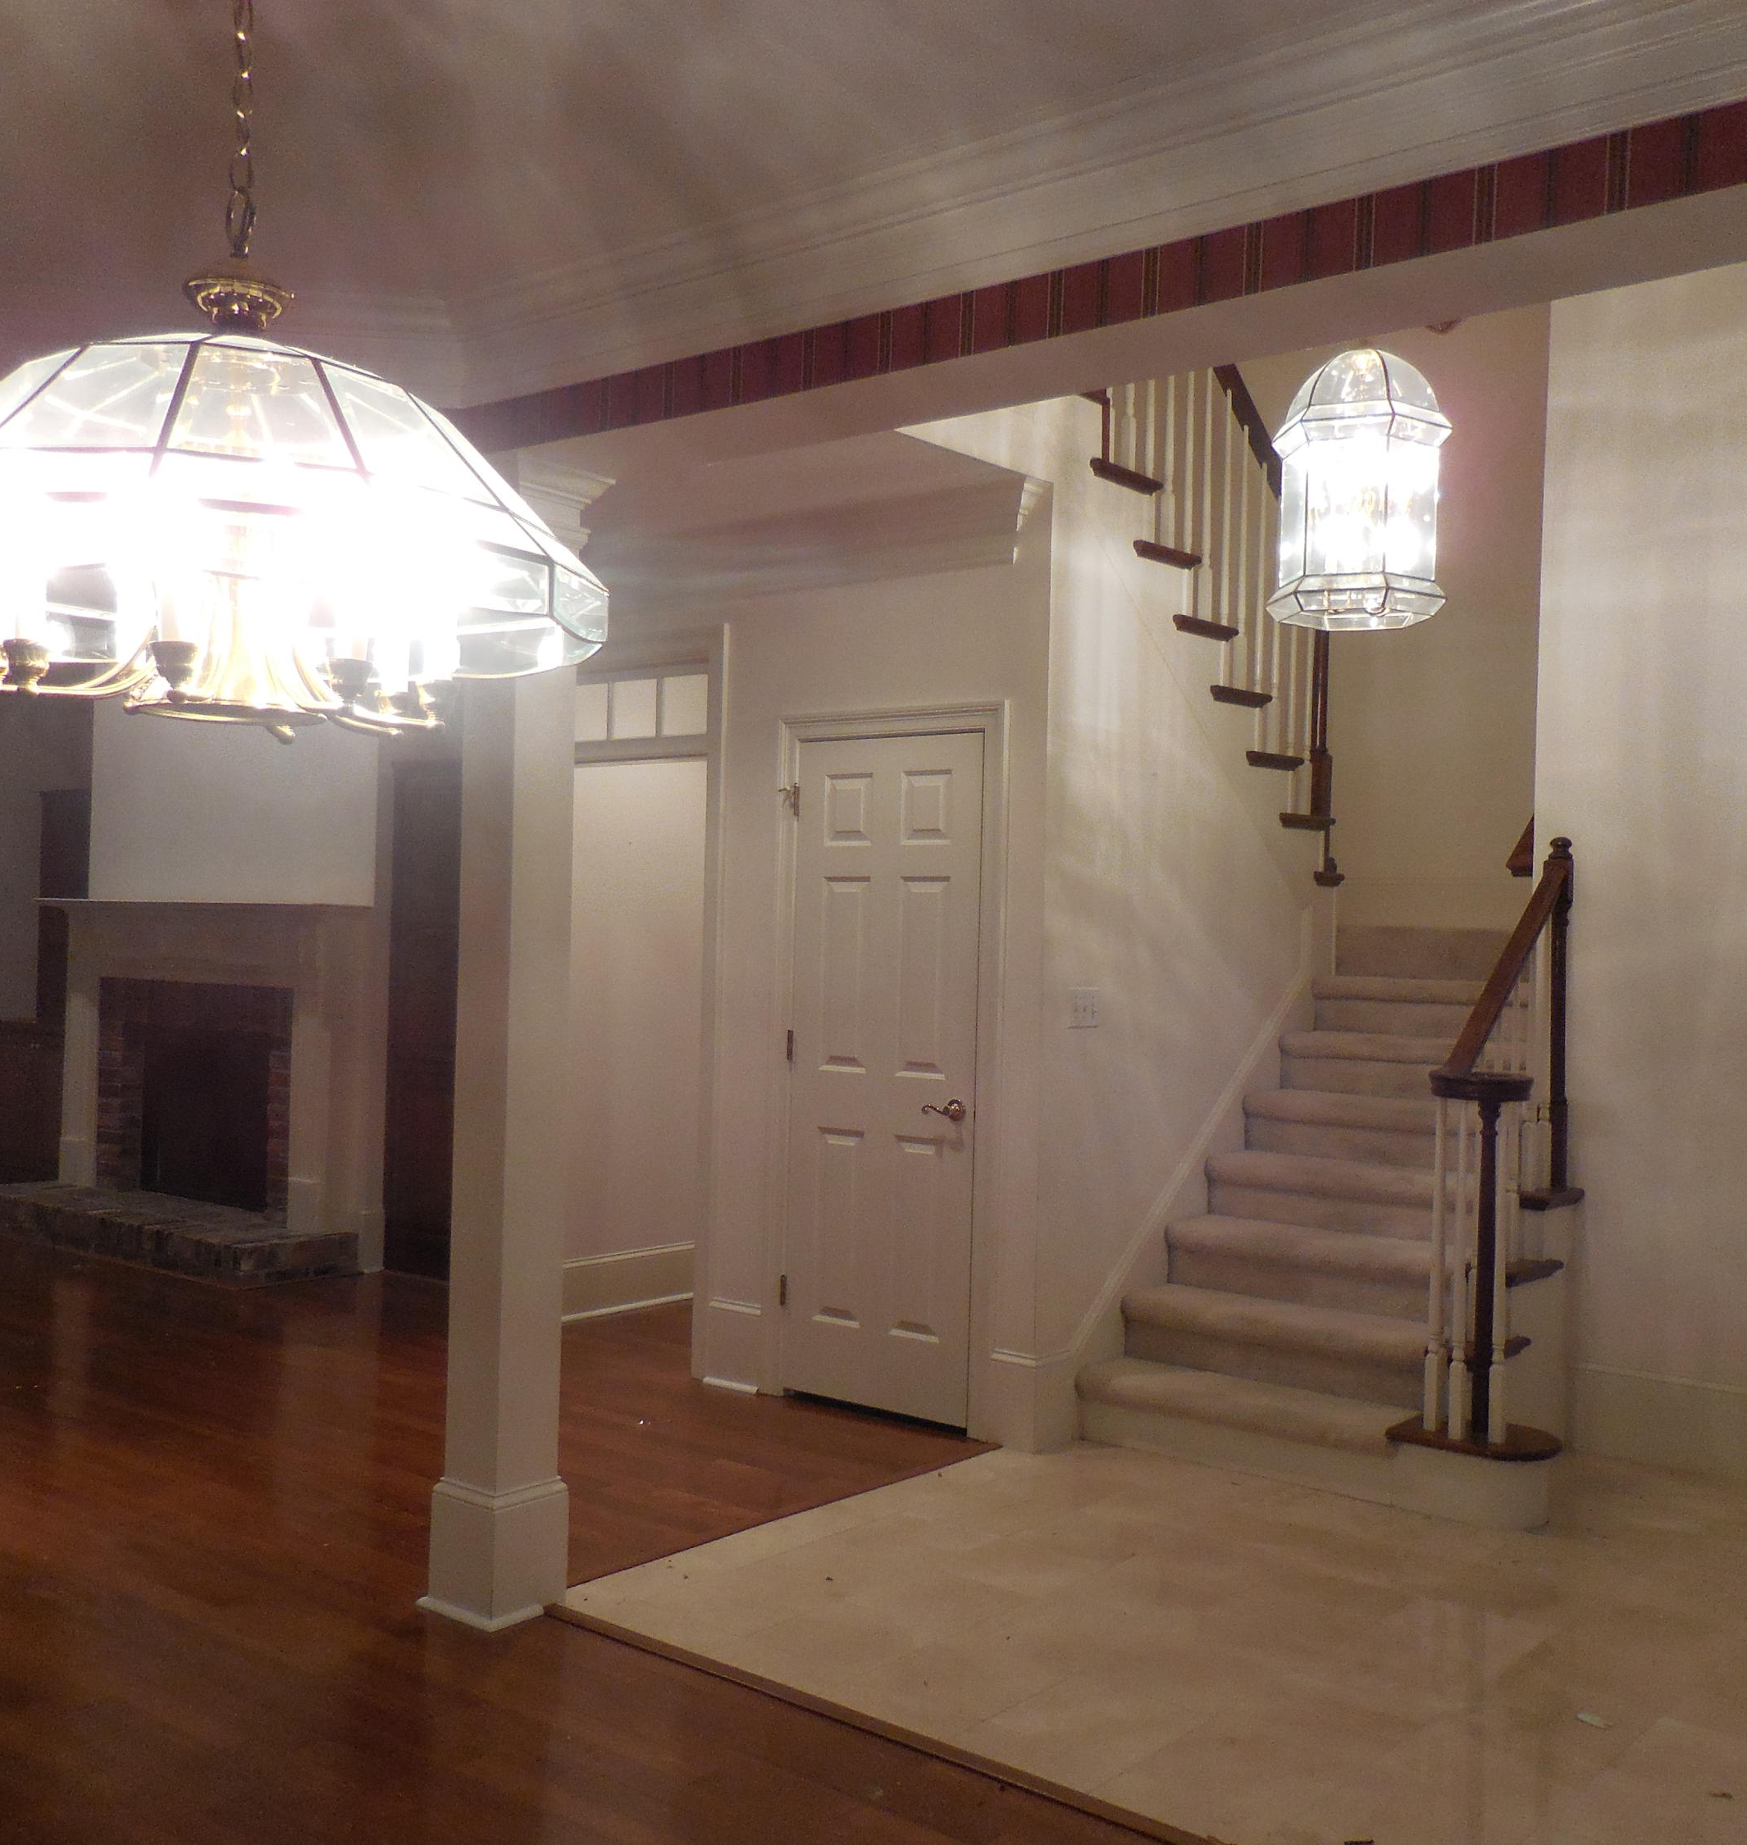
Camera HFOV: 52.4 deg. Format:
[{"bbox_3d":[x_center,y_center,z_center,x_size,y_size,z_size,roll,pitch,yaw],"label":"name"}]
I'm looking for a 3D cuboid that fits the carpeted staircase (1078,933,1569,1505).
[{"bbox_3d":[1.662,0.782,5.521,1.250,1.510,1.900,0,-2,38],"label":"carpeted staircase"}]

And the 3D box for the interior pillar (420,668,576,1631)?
[{"bbox_3d":[-0.769,0.238,3.799,0.250,2.420,0.250,0,-2,38],"label":"interior pillar"}]

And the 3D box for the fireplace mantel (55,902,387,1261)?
[{"bbox_3d":[-3.128,0.678,8.251,2.330,1.530,0.440,0,-2,38],"label":"fireplace mantel"}]

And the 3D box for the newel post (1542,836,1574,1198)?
[{"bbox_3d":[2.005,0.270,5.214,0.075,1.045,0.075,0,-2,38],"label":"newel post"}]

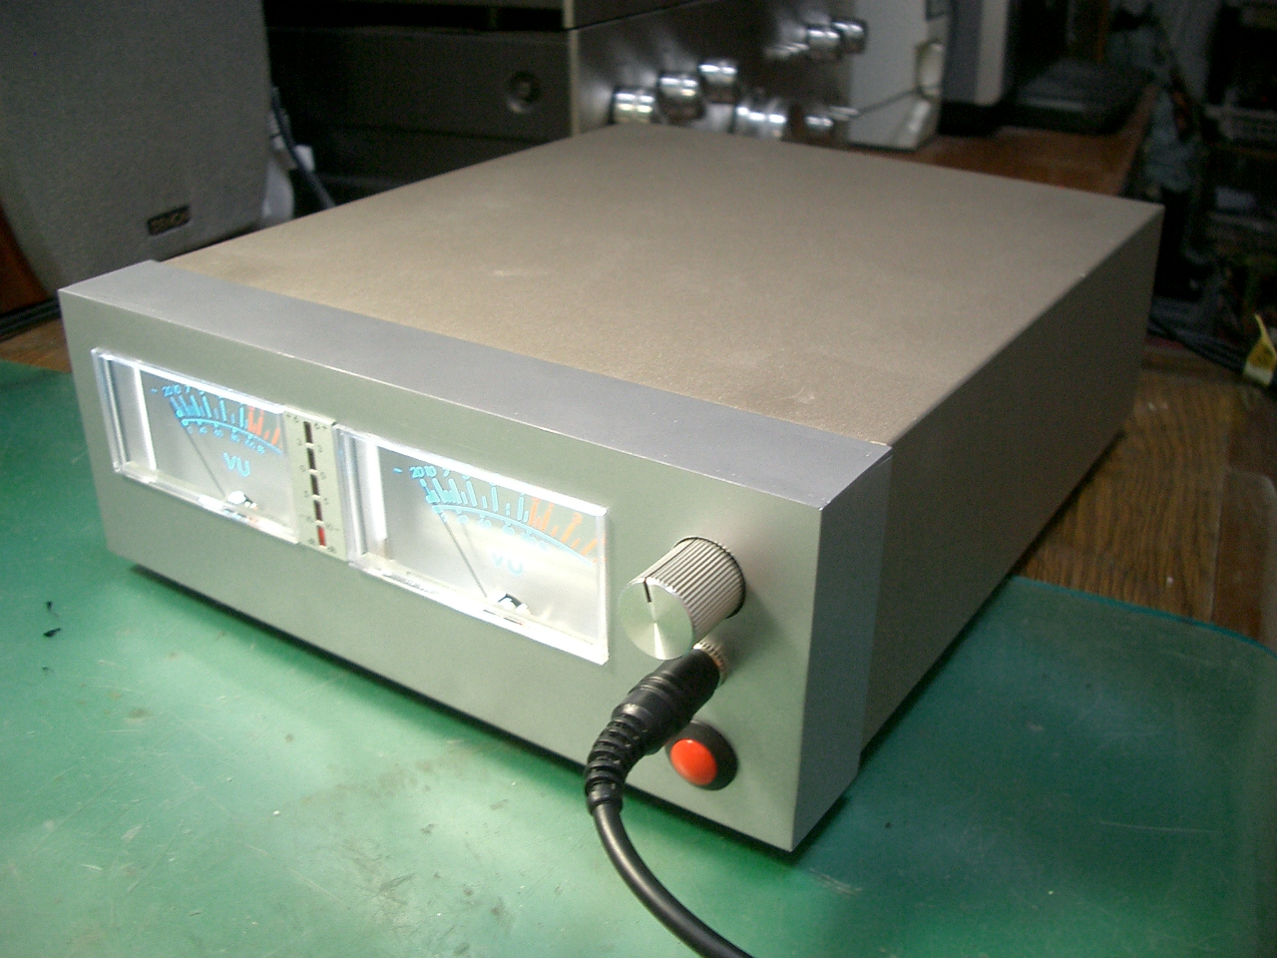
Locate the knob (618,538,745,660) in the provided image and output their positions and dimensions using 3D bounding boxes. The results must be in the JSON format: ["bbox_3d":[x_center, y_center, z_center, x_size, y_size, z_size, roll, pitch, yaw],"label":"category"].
[{"bbox_3d":[0.008,0.021,0.227,0.016,0.016,0.017,17,31,29],"label":"knob"}]

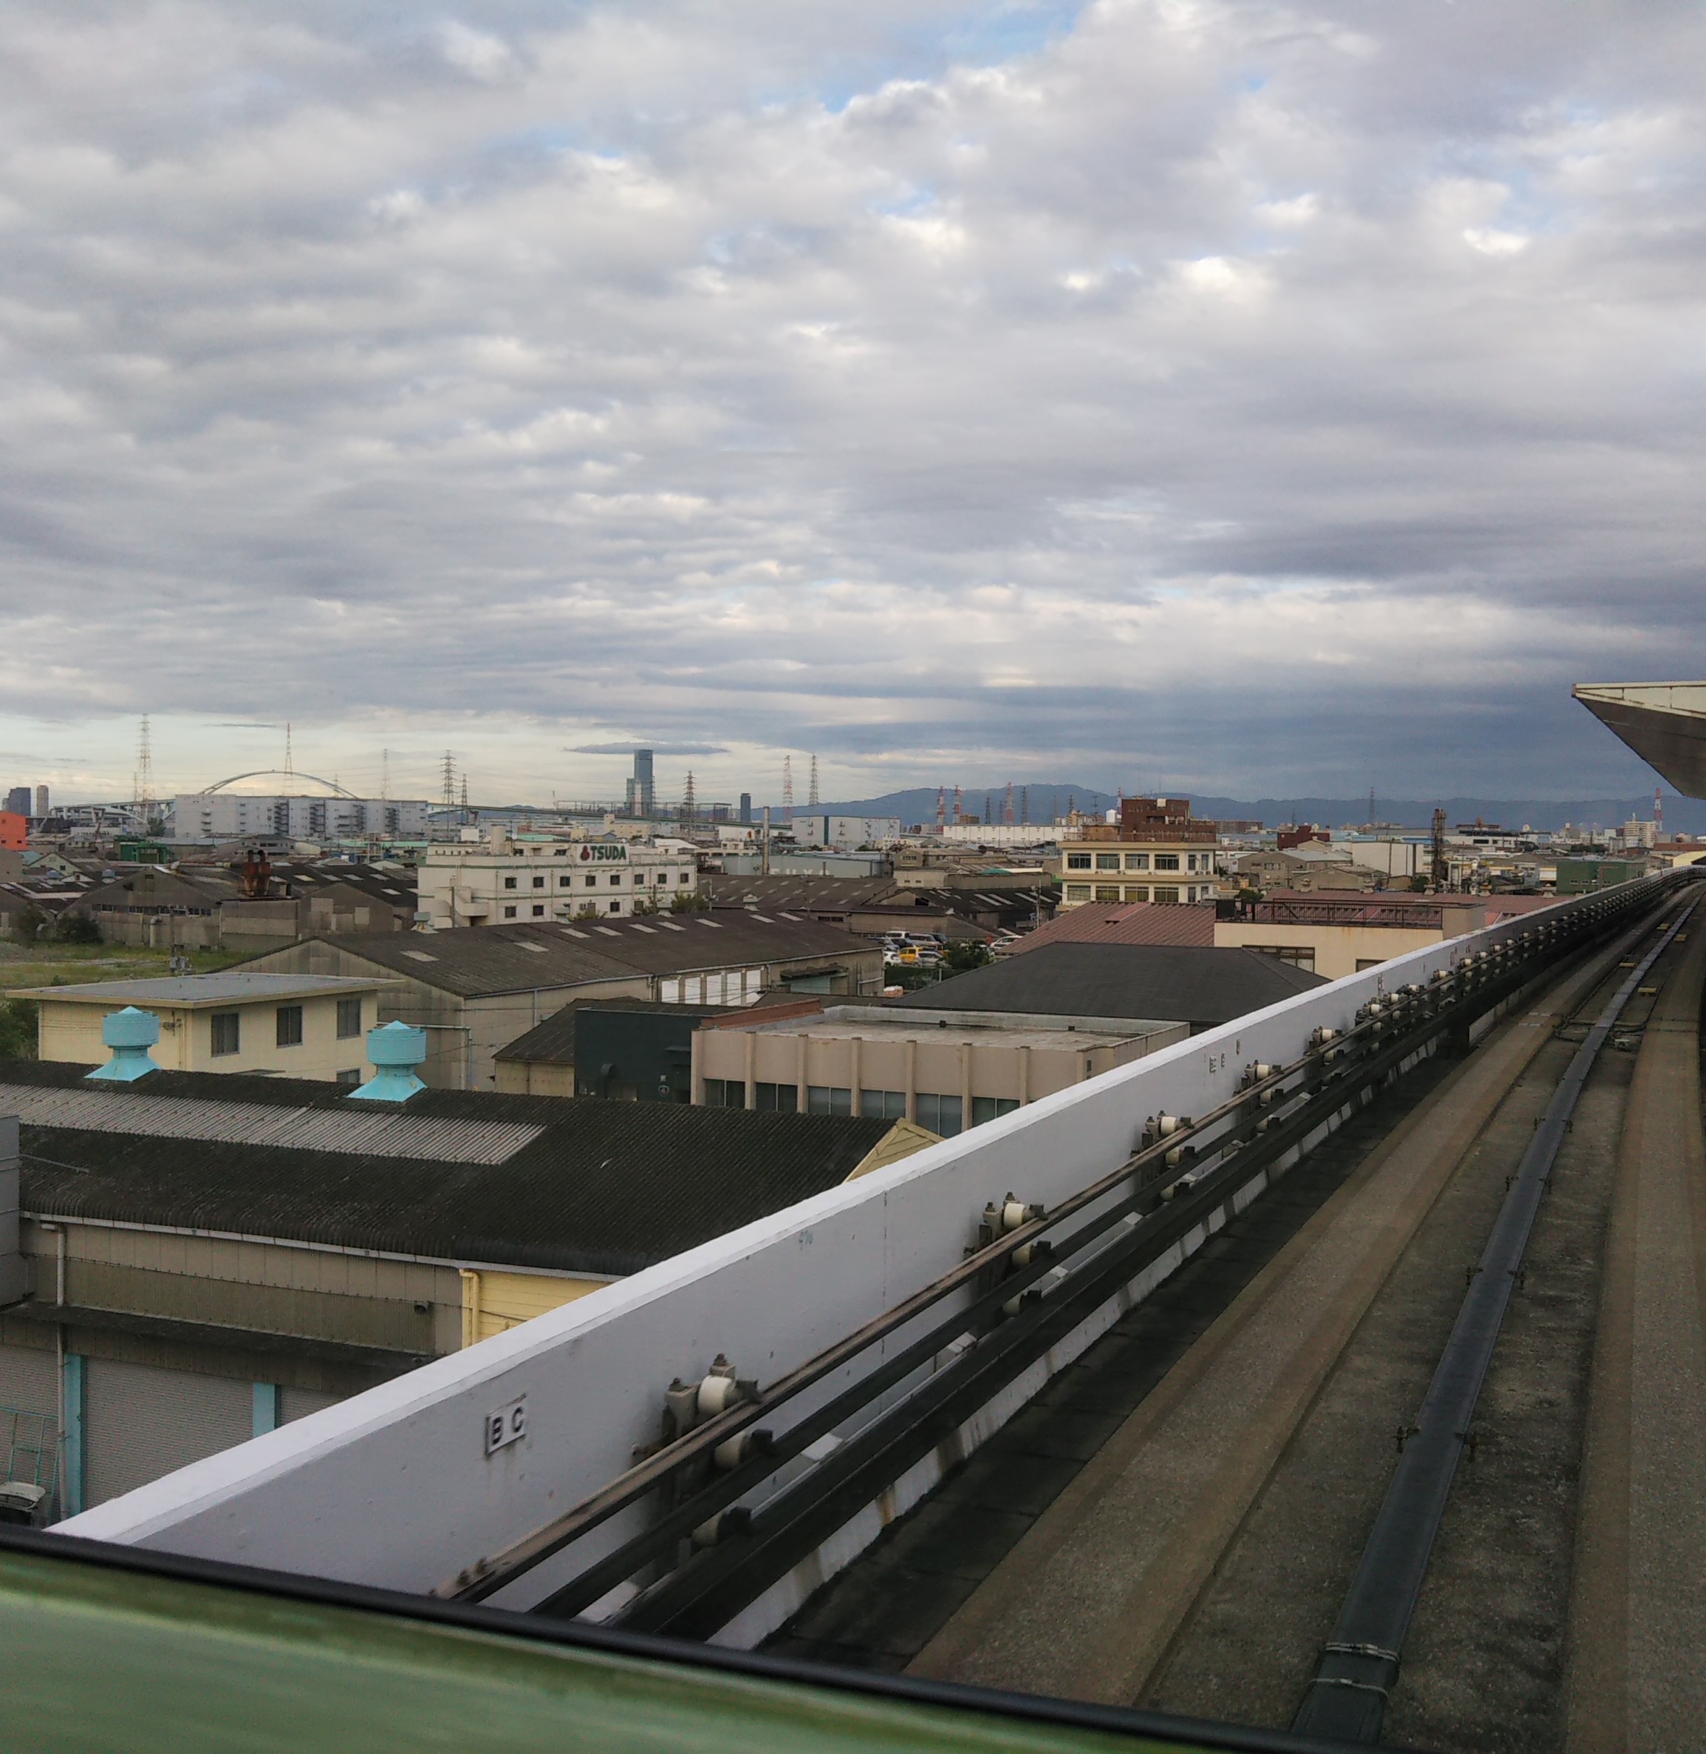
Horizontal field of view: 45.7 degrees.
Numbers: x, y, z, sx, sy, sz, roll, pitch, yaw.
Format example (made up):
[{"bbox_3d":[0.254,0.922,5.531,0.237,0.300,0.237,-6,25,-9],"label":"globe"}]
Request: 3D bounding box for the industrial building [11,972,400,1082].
[{"bbox_3d":[-28.310,8.410,90.320,9.980,6.900,14.420,1,1,24],"label":"industrial building"}]

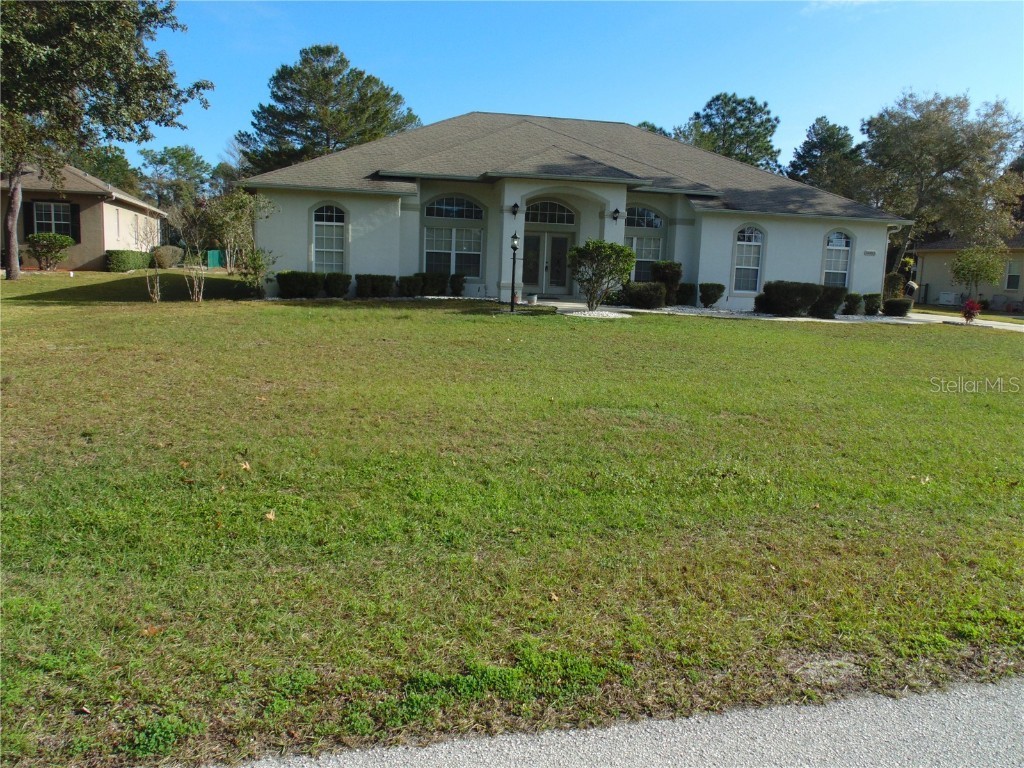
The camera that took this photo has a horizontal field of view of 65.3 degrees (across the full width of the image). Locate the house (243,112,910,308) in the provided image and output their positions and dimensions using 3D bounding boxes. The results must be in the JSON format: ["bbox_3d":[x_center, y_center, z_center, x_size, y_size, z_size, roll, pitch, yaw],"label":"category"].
[{"bbox_3d":[1.504,-7.118,32.508,22.000,7.250,16.000,1,8,-12],"label":"house"}]

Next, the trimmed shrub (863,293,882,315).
[{"bbox_3d":[12.457,-2.747,27.600,0.650,0.760,0.620,1,8,-12],"label":"trimmed shrub"}]

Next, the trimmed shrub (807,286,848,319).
[{"bbox_3d":[10.263,-2.643,25.900,1.120,1.020,1.050,1,8,-10],"label":"trimmed shrub"}]

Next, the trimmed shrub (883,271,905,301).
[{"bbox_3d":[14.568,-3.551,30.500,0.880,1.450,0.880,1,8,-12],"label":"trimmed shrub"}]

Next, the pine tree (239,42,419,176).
[{"bbox_3d":[-11.365,-13.297,48.974,10.600,14.000,10.000,1,8,-12],"label":"pine tree"}]

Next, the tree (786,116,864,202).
[{"bbox_3d":[23.213,-13.290,60.926,5.900,13.300,5.600,1,8,-12],"label":"tree"}]

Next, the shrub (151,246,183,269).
[{"bbox_3d":[-16.963,-6.256,39.500,1.450,1.120,1.400,1,8,-10],"label":"shrub"}]

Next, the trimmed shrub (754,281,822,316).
[{"bbox_3d":[8.968,-2.767,26.000,1.850,1.130,1.150,1,8,-10],"label":"trimmed shrub"}]

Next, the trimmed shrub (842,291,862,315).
[{"bbox_3d":[11.553,-2.714,27.100,0.660,0.730,0.640,1,8,-10],"label":"trimmed shrub"}]

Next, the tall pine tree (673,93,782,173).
[{"bbox_3d":[15.527,-13.656,57.985,7.600,14.300,7.600,1,8,-10],"label":"tall pine tree"}]

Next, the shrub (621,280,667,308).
[{"bbox_3d":[4.164,-2.781,25.100,1.350,0.850,1.100,1,8,-12],"label":"shrub"}]

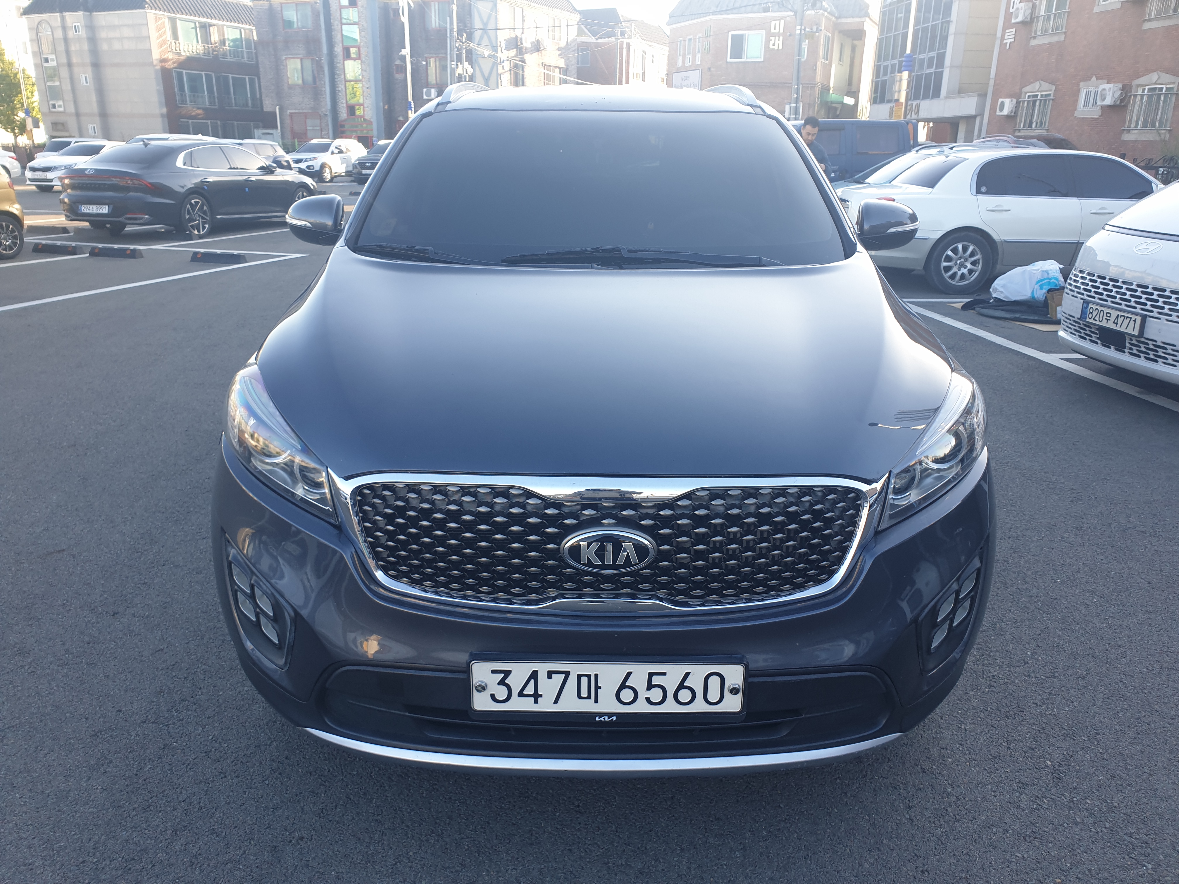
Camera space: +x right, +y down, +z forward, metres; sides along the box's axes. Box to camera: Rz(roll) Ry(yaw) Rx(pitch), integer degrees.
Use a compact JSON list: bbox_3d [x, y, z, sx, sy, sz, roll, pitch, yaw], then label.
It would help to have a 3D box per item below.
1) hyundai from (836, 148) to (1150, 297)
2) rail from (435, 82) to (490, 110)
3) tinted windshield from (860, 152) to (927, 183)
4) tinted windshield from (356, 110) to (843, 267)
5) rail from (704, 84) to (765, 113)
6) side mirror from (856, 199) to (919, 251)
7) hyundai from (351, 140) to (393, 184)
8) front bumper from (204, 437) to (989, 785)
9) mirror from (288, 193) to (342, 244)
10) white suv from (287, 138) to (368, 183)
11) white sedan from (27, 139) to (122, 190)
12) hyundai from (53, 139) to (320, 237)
[{"bbox_3d":[5.178,-2.611,10.265,4.960,1.485,1.850,-2,19,-7],"label":"hyundai"},{"bbox_3d":[-0.485,-1.624,4.202,0.110,0.130,2.150,1,19,0],"label":"rail"},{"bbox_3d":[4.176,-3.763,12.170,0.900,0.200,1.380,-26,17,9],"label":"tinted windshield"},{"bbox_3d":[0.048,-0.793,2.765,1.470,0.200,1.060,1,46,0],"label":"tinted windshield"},{"bbox_3d":[0.628,-1.630,4.327,0.110,0.115,1.880,1,18,0],"label":"rail"},{"bbox_3d":[1.013,-0.737,3.007,0.205,0.172,0.150,1,18,0],"label":"side mirror"},{"bbox_3d":[-8.063,-11.654,36.835,1.860,1.680,4.550,7,20,16],"label":"hyundai"},{"bbox_3d":[0.031,0.350,1.935,1.860,0.630,0.580,1,19,0],"label":"front bumper"},{"bbox_3d":[-0.932,-0.755,2.998,0.205,0.172,0.150,1,18,0],"label":"mirror"},{"bbox_3d":[-10.925,-11.746,36.766,1.880,1.720,4.670,7,20,16],"label":"white suv"},{"bbox_3d":[-15.521,-8.825,28.252,1.860,1.475,4.850,6,19,16],"label":"white sedan"},{"bbox_3d":[-6.700,-4.462,15.456,1.875,1.470,4.980,6,19,16],"label":"hyundai"}]

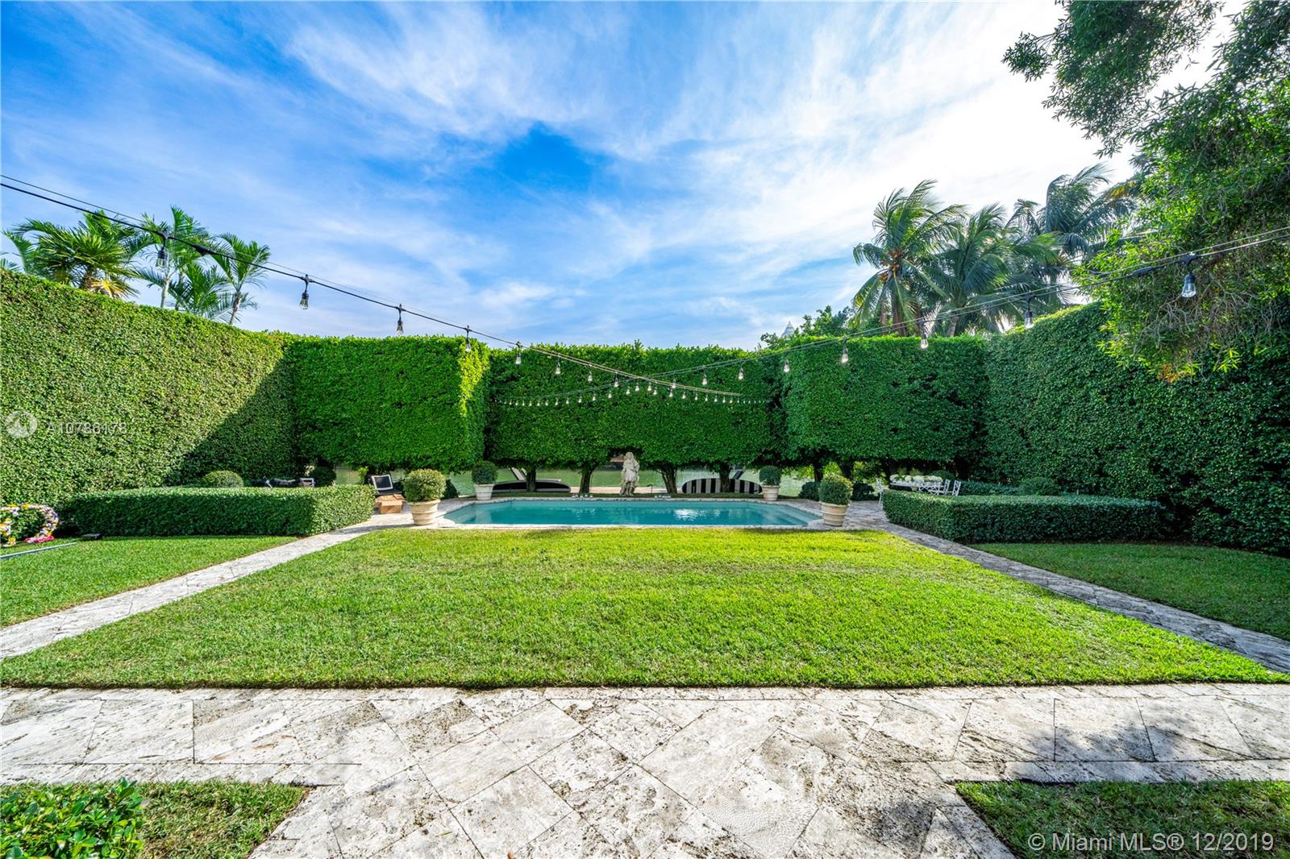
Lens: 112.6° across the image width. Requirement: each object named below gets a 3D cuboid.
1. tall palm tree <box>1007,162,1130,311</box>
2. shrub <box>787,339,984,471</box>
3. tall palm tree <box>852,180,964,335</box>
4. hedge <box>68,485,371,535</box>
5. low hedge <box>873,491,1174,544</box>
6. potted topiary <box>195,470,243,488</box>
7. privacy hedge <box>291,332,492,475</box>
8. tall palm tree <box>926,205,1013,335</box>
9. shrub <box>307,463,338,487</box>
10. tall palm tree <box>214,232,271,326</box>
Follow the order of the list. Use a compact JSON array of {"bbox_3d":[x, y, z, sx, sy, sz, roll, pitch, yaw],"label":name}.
[{"bbox_3d":[19.000,-4.594,19.301,4.900,14.000,4.900,0,-1,0],"label":"tall palm tree"},{"bbox_3d":[7.738,-0.683,14.387,5.500,4.200,2.000,0,-1,-1],"label":"shrub"},{"bbox_3d":[13.478,-4.980,22.387,5.600,14.900,5.600,0,-1,-1],"label":"tall palm tree"},{"bbox_3d":[-9.250,1.781,9.765,4.800,0.850,2.100,0,-1,0],"label":"hedge"},{"bbox_3d":[8.066,1.848,9.451,4.400,0.780,1.950,0,-1,-1],"label":"low hedge"},{"bbox_3d":[-10.154,1.578,10.254,1.180,1.200,1.150,0,-1,-1],"label":"potted topiary"},{"bbox_3d":[-8.400,-0.721,14.418,5.400,4.350,2.000,0,-1,0],"label":"privacy hedge"},{"bbox_3d":[18.997,-5.156,25.513,5.600,15.400,5.600,0,-1,-1],"label":"tall palm tree"},{"bbox_3d":[-10.500,1.710,13.967,0.870,1.170,0.870,0,-1,0],"label":"shrub"},{"bbox_3d":[-16.300,-2.682,17.460,2.000,10.100,2.000,0,-1,0],"label":"tall palm tree"}]

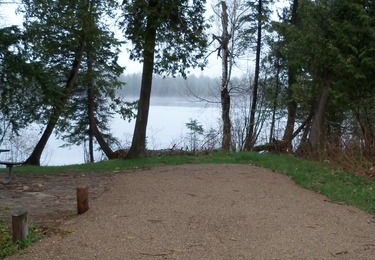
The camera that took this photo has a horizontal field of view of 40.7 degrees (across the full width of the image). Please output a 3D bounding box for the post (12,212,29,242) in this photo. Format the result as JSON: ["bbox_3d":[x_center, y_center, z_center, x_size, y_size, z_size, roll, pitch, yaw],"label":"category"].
[{"bbox_3d":[-1.826,1.060,5.590,0.170,0.330,0.170,0,4,0],"label":"post"}]

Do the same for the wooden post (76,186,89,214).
[{"bbox_3d":[-1.439,0.962,6.997,0.155,0.360,0.155,0,4,0],"label":"wooden post"}]

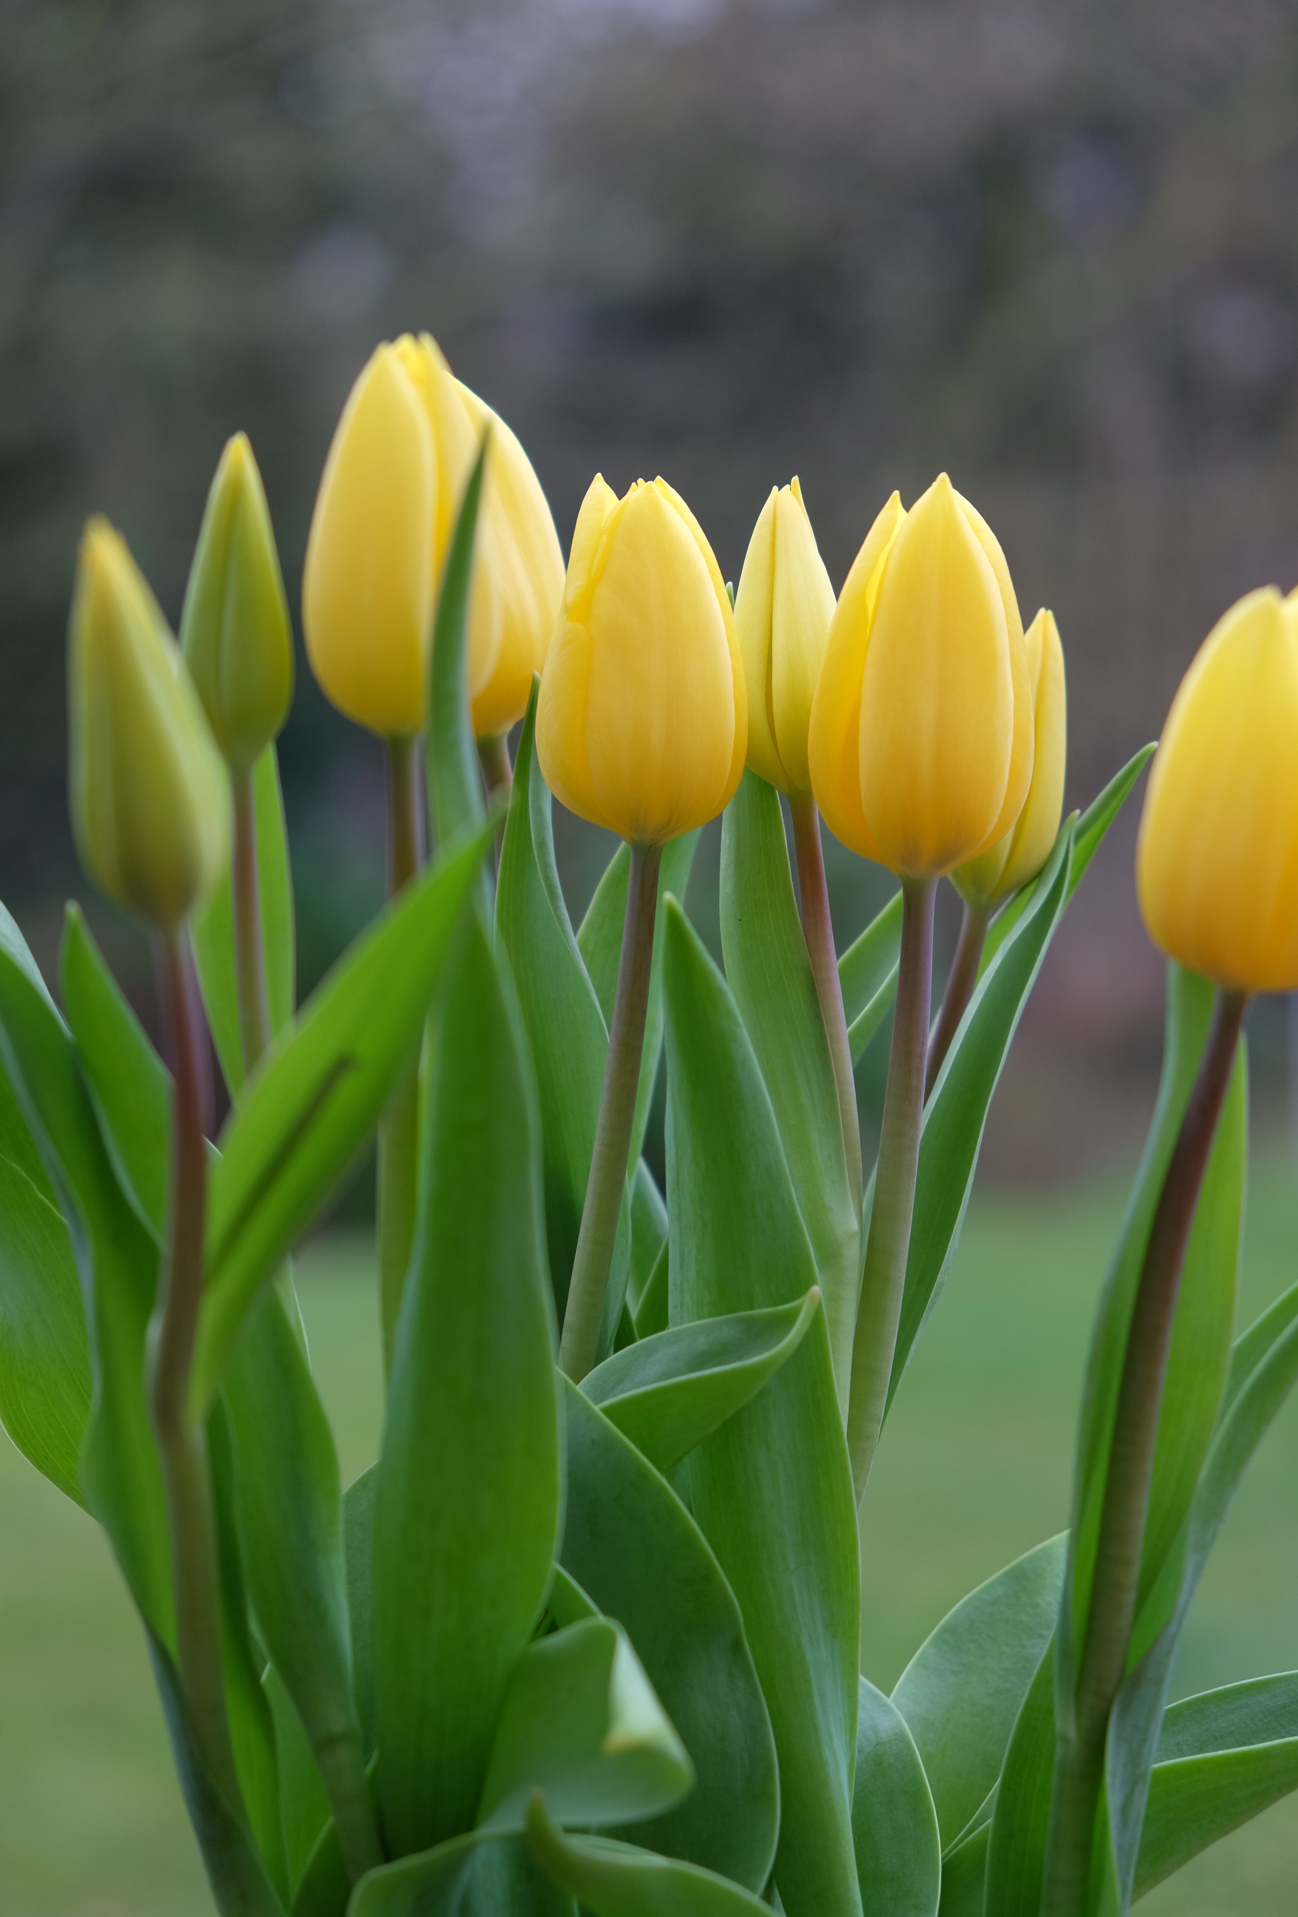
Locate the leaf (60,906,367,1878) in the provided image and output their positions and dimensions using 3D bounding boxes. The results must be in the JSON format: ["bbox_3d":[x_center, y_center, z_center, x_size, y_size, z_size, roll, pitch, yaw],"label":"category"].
[{"bbox_3d":[-0.062,0.062,0.645,0.020,0.145,0.025,-17,1,0],"label":"leaf"}]

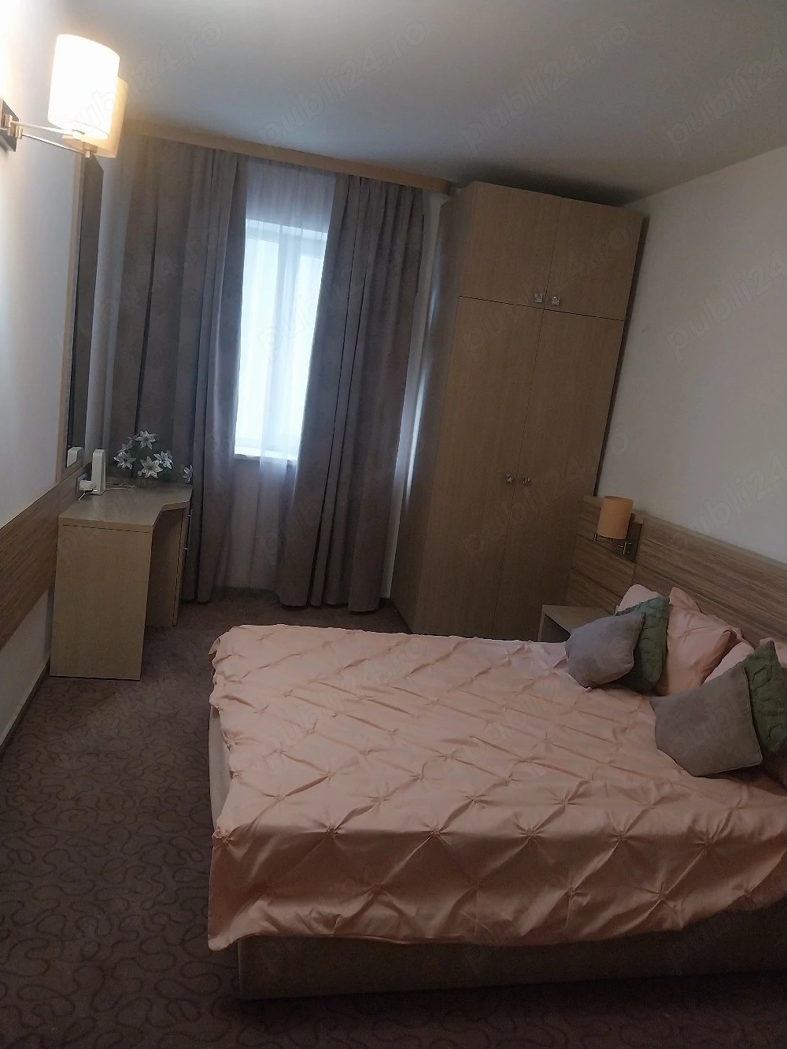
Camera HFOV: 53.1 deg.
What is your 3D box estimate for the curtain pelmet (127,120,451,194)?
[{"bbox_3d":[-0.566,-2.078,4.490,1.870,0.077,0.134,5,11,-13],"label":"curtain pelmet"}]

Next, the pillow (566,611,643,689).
[{"bbox_3d":[0.798,0.476,3.017,0.298,0.142,0.298,-25,32,33],"label":"pillow"}]

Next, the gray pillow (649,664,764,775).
[{"bbox_3d":[0.907,0.595,2.323,0.142,0.298,0.298,37,37,-33],"label":"gray pillow"}]

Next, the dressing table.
[{"bbox_3d":[-1.365,0.229,4.069,0.544,0.724,1.170,5,11,-13],"label":"dressing table"}]

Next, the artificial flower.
[{"bbox_3d":[-1.333,-0.316,4.314,0.131,0.128,0.067,4,11,-16],"label":"artificial flower"}]

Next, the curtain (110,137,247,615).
[{"bbox_3d":[-1.282,-0.835,4.639,0.730,2.615,0.156,5,11,-13],"label":"curtain"}]

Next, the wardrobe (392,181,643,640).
[{"bbox_3d":[0.722,-0.640,5.006,1.033,2.615,0.618,5,11,-13],"label":"wardrobe"}]

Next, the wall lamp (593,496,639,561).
[{"bbox_3d":[1.196,0.020,4.201,0.238,0.335,0.174,5,11,-13],"label":"wall lamp"}]

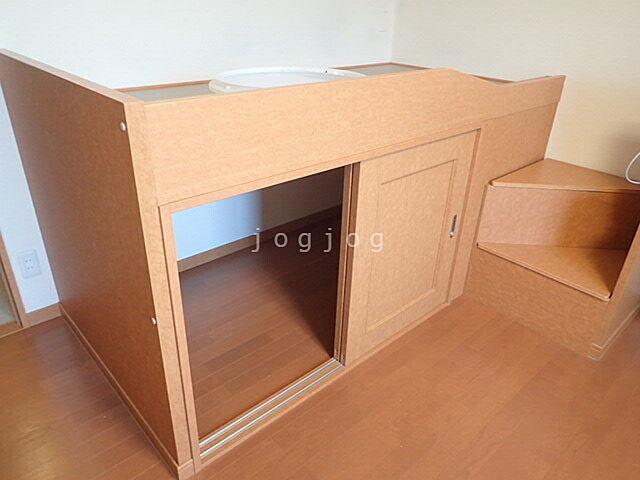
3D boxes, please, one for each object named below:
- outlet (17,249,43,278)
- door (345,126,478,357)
[{"bbox_3d":[-1.210,0.101,1.929,0.070,0.119,0.010,-21,35,-38],"label":"outlet"},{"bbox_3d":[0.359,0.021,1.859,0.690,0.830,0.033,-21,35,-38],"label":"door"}]

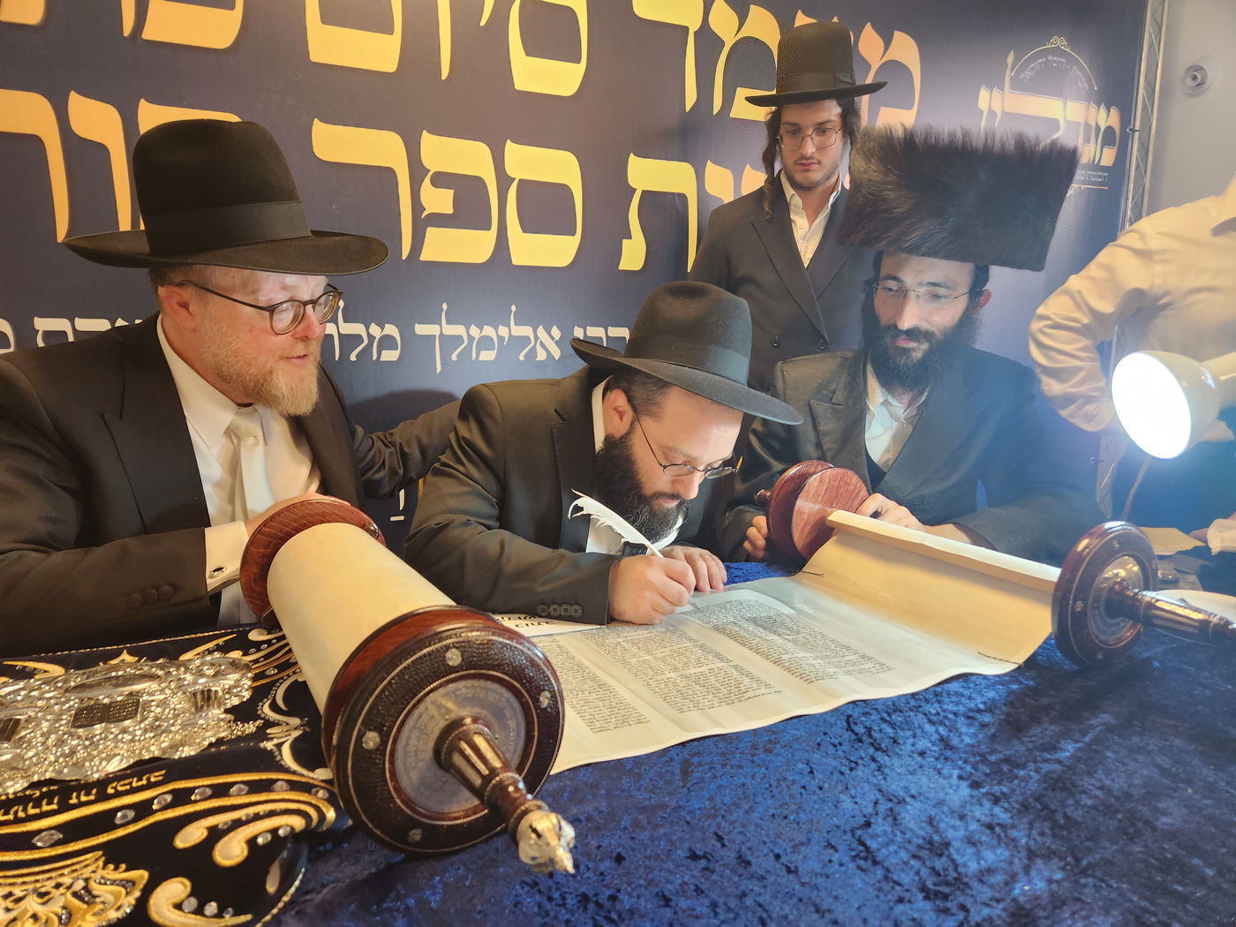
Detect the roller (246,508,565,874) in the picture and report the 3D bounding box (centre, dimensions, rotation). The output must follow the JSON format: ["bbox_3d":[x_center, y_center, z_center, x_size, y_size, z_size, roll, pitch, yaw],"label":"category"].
[{"bbox_3d":[-0.242,0.151,0.779,0.165,0.165,0.830,0,8,-32],"label":"roller"}]

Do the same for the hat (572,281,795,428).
[{"bbox_3d":[0.107,-0.172,1.215,0.365,0.150,0.330,20,12,37],"label":"hat"}]

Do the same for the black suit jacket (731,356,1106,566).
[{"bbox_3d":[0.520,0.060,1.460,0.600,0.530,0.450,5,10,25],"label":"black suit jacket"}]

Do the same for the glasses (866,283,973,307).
[{"bbox_3d":[0.506,-0.285,1.327,0.140,0.040,0.140,9,23,41],"label":"glasses"}]

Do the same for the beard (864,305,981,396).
[{"bbox_3d":[0.487,-0.181,1.315,0.150,0.135,0.110,9,23,41],"label":"beard"}]

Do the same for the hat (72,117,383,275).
[{"bbox_3d":[-0.460,-0.306,0.957,0.370,0.155,0.330,8,17,23],"label":"hat"}]

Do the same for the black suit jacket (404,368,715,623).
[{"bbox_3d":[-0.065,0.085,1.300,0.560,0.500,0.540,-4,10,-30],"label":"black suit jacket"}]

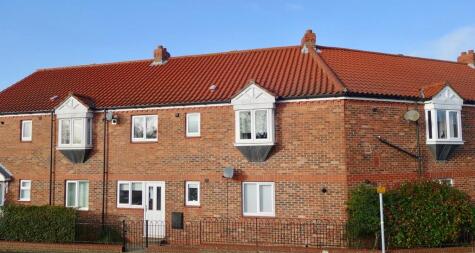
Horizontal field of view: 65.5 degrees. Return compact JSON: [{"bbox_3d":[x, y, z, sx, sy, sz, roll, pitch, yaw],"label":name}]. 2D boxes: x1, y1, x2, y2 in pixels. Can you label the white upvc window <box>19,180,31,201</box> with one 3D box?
[{"bbox_3d":[-8.936,2.719,15.629,0.582,0.863,0.100,-2,-5,16],"label":"white upvc window"}]

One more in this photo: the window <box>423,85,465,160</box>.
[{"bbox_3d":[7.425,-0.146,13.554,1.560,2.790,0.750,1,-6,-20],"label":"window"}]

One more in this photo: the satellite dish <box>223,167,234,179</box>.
[{"bbox_3d":[-0.314,1.603,12.876,0.420,0.420,0.270,-4,-7,36],"label":"satellite dish"}]

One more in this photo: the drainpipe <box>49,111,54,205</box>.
[{"bbox_3d":[-7.766,1.800,15.411,0.080,4.946,0.090,-2,-6,17],"label":"drainpipe"}]

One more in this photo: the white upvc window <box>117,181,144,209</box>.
[{"bbox_3d":[-4.092,2.625,14.248,1.181,1.037,0.100,-2,-5,16],"label":"white upvc window"}]

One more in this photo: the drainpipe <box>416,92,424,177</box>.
[{"bbox_3d":[6.497,1.476,13.112,0.080,4.942,0.090,2,-6,-21],"label":"drainpipe"}]

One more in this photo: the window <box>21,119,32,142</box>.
[{"bbox_3d":[-9.181,0.217,16.133,0.602,0.931,0.100,-2,-6,17],"label":"window"}]

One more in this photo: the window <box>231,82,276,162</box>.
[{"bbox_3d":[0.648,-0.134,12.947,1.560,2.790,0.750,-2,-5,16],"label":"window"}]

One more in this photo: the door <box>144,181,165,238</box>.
[{"bbox_3d":[-3.129,3.136,14.000,0.891,2.085,0.100,-2,-6,17],"label":"door"}]

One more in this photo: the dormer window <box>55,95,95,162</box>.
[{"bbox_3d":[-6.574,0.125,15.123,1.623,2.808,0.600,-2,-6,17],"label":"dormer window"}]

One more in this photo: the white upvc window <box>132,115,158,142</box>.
[{"bbox_3d":[-3.550,0.084,14.319,1.143,1.033,0.100,-2,-5,16],"label":"white upvc window"}]

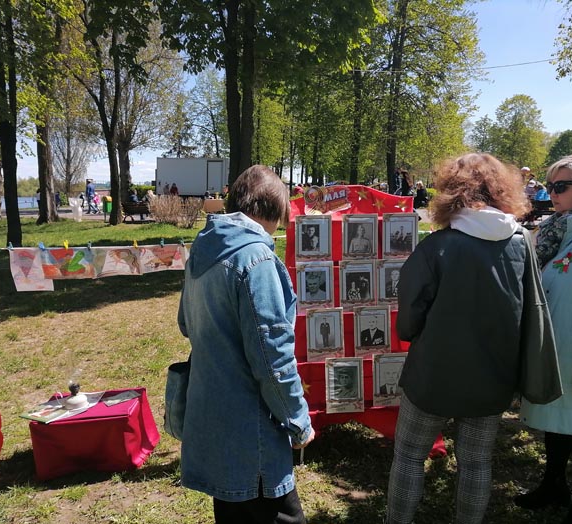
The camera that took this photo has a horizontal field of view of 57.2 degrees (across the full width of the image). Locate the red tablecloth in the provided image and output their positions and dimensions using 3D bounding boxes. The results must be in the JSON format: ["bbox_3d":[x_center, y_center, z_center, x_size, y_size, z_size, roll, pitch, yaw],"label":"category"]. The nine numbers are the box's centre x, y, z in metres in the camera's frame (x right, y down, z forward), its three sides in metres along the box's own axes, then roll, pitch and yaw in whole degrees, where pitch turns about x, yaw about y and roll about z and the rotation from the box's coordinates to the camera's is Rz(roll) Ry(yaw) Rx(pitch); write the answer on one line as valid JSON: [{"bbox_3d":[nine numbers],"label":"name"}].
[{"bbox_3d":[-1.053,0.947,2.930,0.570,0.330,0.430,-1,8,-7],"label":"red tablecloth"}]

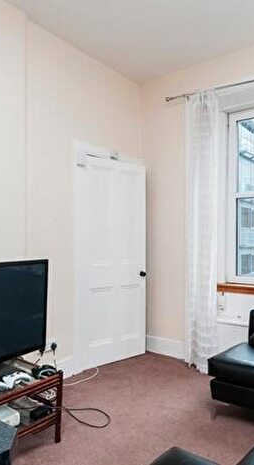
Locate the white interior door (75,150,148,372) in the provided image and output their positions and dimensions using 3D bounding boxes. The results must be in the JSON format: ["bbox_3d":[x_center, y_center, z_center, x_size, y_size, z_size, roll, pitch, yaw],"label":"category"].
[{"bbox_3d":[-0.147,0.284,3.470,0.870,1.990,0.045,1,-1,-40],"label":"white interior door"}]

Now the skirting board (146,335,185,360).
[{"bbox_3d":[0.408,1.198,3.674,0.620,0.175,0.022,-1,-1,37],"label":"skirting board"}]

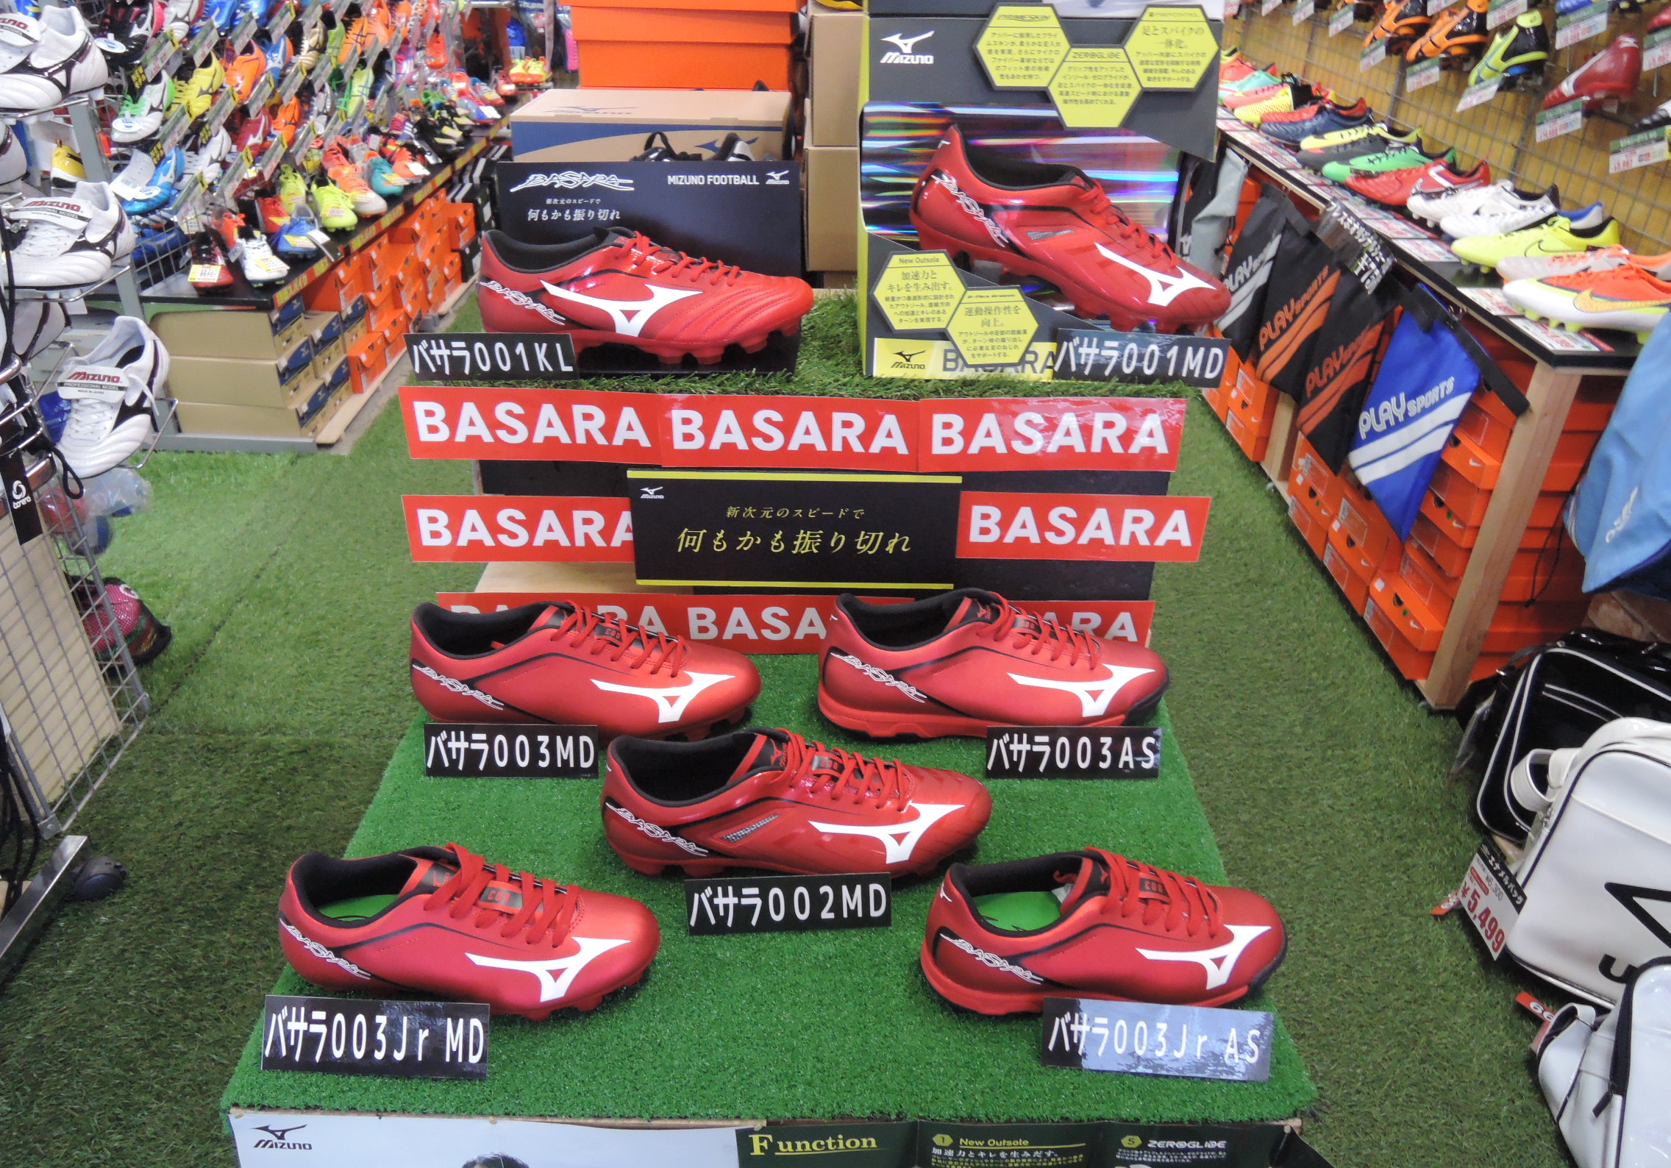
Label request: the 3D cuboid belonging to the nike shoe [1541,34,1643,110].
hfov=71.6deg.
[{"bbox_3d":[1.520,-1.020,2.352,0.100,0.105,0.280,1,11,0],"label":"nike shoe"}]

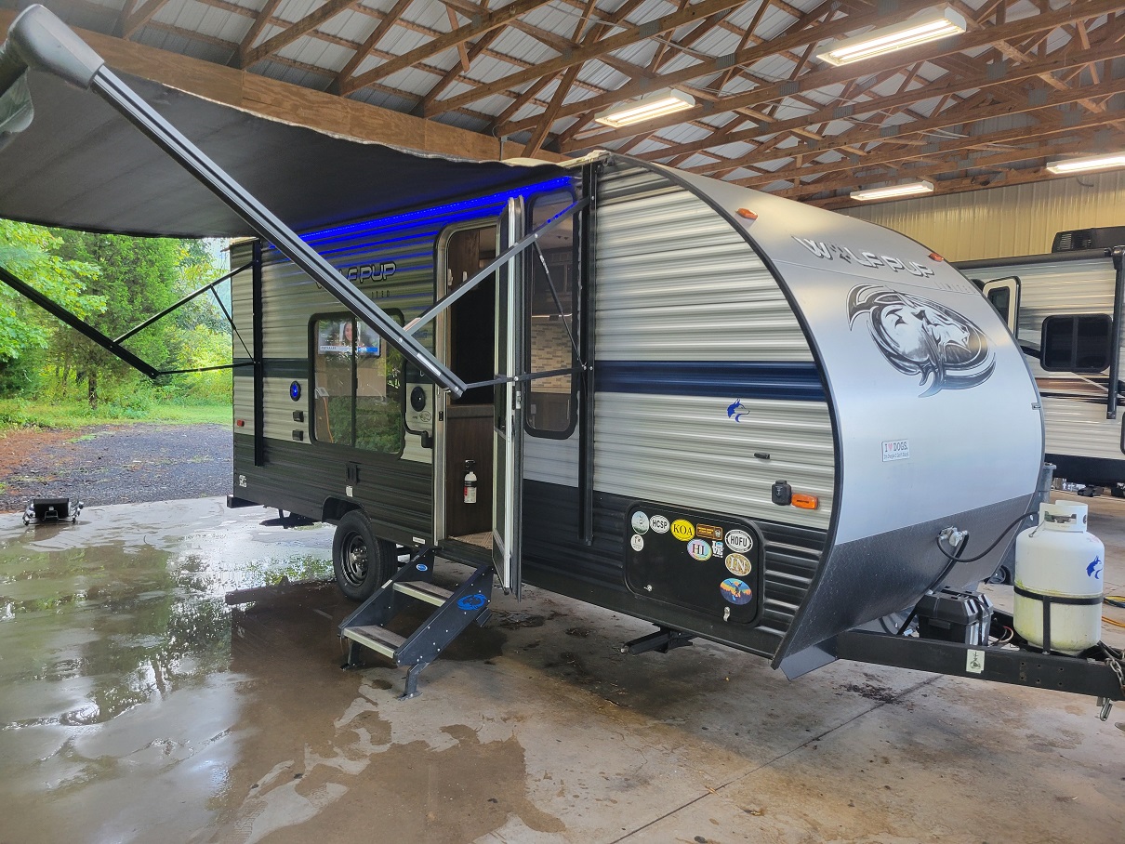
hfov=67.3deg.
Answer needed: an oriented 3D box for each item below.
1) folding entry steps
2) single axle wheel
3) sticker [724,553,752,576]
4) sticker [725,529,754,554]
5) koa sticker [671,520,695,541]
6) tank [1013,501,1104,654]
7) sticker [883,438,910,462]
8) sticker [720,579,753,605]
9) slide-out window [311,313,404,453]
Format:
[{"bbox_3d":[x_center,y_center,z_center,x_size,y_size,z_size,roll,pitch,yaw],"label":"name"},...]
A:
[{"bbox_3d":[-0.806,1.091,4.782,0.680,0.670,0.640,-3,5,-43],"label":"folding entry steps"},{"bbox_3d":[-1.439,0.989,6.220,0.205,0.667,0.667,-3,5,-43],"label":"single axle wheel"},{"bbox_3d":[0.754,0.613,3.626,0.005,0.096,0.137,-3,5,-43],"label":"sticker"},{"bbox_3d":[0.756,0.511,3.619,0.005,0.099,0.144,-3,5,-43],"label":"sticker"},{"bbox_3d":[0.547,0.493,3.840,0.005,0.099,0.142,-3,5,-43],"label":"koa sticker"},{"bbox_3d":[2.110,0.655,3.593,0.325,0.610,0.325,-3,5,-43],"label":"tank"},{"bbox_3d":[1.416,0.120,3.578,0.242,0.082,0.005,-3,5,-43],"label":"sticker"},{"bbox_3d":[0.748,0.729,3.638,0.005,0.108,0.168,-3,5,-43],"label":"sticker"},{"bbox_3d":[-1.486,-0.285,5.987,0.050,0.970,1.310,-3,5,-43],"label":"slide-out window"}]

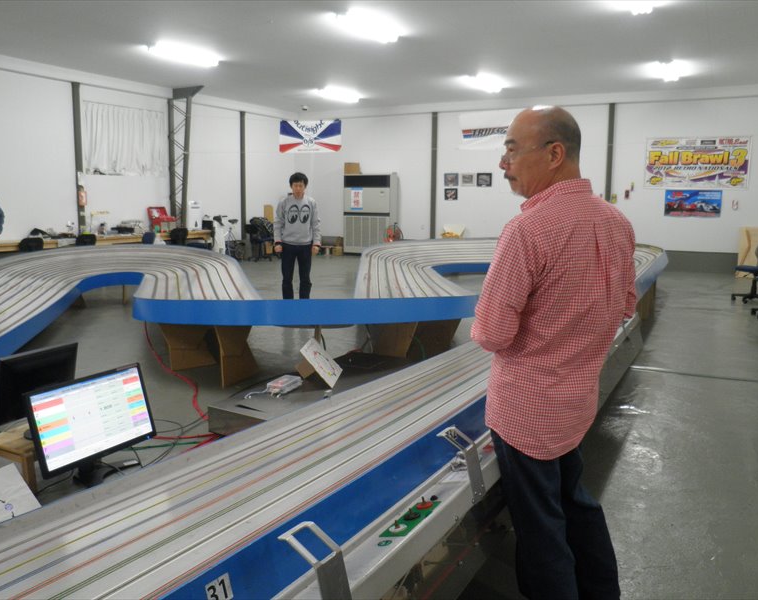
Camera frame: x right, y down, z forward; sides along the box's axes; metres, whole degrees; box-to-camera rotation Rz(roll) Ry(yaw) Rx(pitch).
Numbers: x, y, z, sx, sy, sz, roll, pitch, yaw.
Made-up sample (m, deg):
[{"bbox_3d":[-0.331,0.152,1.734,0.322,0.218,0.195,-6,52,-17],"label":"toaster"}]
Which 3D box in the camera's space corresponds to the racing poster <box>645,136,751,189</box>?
[{"bbox_3d":[6.112,-2.639,12.474,1.820,0.980,0.020,5,10,28],"label":"racing poster"}]

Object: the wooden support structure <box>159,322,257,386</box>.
[{"bbox_3d":[-1.362,0.362,5.144,0.720,0.500,0.620,5,10,28],"label":"wooden support structure"}]

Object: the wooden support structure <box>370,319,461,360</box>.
[{"bbox_3d":[0.279,0.356,5.291,0.450,0.500,0.580,-8,12,-42],"label":"wooden support structure"}]

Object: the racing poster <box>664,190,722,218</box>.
[{"bbox_3d":[6.116,-1.876,12.590,0.990,0.500,0.020,5,10,28],"label":"racing poster"}]

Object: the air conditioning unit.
[{"bbox_3d":[-0.176,-2.029,15.620,1.235,1.933,0.480,5,10,28],"label":"air conditioning unit"}]

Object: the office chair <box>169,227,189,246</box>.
[{"bbox_3d":[-3.870,-0.962,12.168,0.560,0.840,0.560,7,11,33],"label":"office chair"}]

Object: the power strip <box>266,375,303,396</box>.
[{"bbox_3d":[-0.616,0.558,4.268,0.125,0.065,0.240,5,10,28],"label":"power strip"}]

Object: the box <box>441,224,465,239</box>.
[{"bbox_3d":[1.664,-1.523,14.455,0.520,0.340,0.400,5,10,28],"label":"box"}]

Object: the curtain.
[{"bbox_3d":[-4.628,-2.949,12.026,0.100,1.240,1.930,5,10,28],"label":"curtain"}]

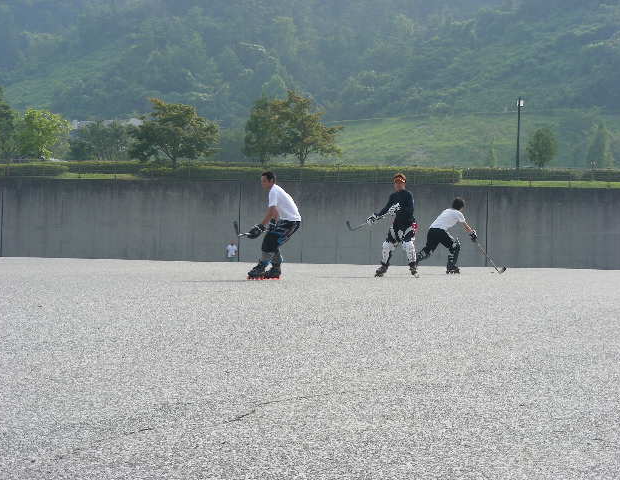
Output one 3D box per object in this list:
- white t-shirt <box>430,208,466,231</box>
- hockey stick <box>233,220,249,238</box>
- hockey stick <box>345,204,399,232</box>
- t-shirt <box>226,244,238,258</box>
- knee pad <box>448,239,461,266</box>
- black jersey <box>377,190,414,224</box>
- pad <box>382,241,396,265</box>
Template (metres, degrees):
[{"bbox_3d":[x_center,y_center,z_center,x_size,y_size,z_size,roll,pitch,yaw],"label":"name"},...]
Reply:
[{"bbox_3d":[2.376,-0.352,31.400,0.280,0.540,0.470,48,-9,-21],"label":"white t-shirt"},{"bbox_3d":[-0.874,-0.154,26.900,0.080,0.270,1.100,-21,1,34],"label":"hockey stick"},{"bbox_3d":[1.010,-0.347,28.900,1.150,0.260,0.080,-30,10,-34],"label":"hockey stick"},{"bbox_3d":[-3.684,0.547,87.000,0.540,0.630,0.270,1,1,0],"label":"t-shirt"},{"bbox_3d":[2.471,0.214,31.300,0.150,0.450,0.150,12,0,-18],"label":"knee pad"},{"bbox_3d":[1.369,-0.544,29.300,0.600,0.580,0.360,1,1,7],"label":"black jersey"},{"bbox_3d":[1.265,0.200,29.300,0.170,0.400,0.150,14,6,20],"label":"pad"}]

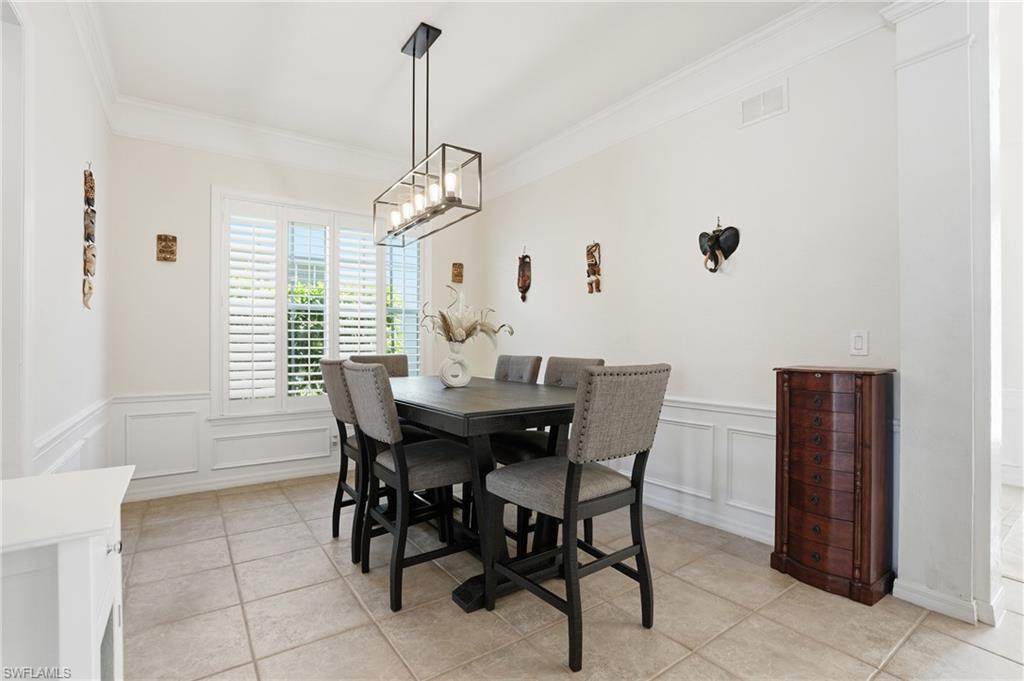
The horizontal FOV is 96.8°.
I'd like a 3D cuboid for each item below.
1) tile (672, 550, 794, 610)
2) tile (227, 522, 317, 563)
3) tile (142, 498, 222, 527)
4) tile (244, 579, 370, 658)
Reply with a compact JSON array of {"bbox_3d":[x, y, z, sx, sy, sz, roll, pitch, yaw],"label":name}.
[{"bbox_3d":[1.119,1.203,2.310,0.450,0.012,0.450,1,-1,-36],"label":"tile"},{"bbox_3d":[-1.423,1.199,2.716,0.450,0.010,0.450,1,-1,-35],"label":"tile"},{"bbox_3d":[-2.313,1.196,3.197,0.450,0.012,0.450,1,-1,-36],"label":"tile"},{"bbox_3d":[-0.894,1.189,1.982,0.450,0.012,0.450,1,-1,-36],"label":"tile"}]

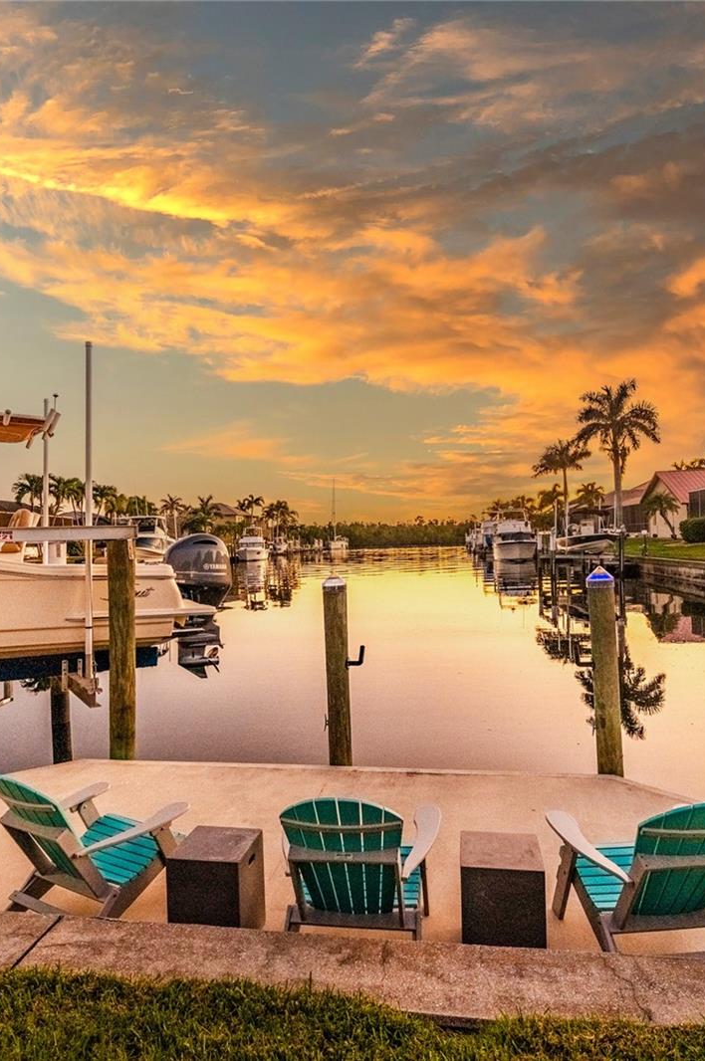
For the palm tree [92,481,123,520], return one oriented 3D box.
[{"bbox_3d":[-18.879,-0.660,47.969,2.600,6.202,2.600,-1,-1,0],"label":"palm tree"}]

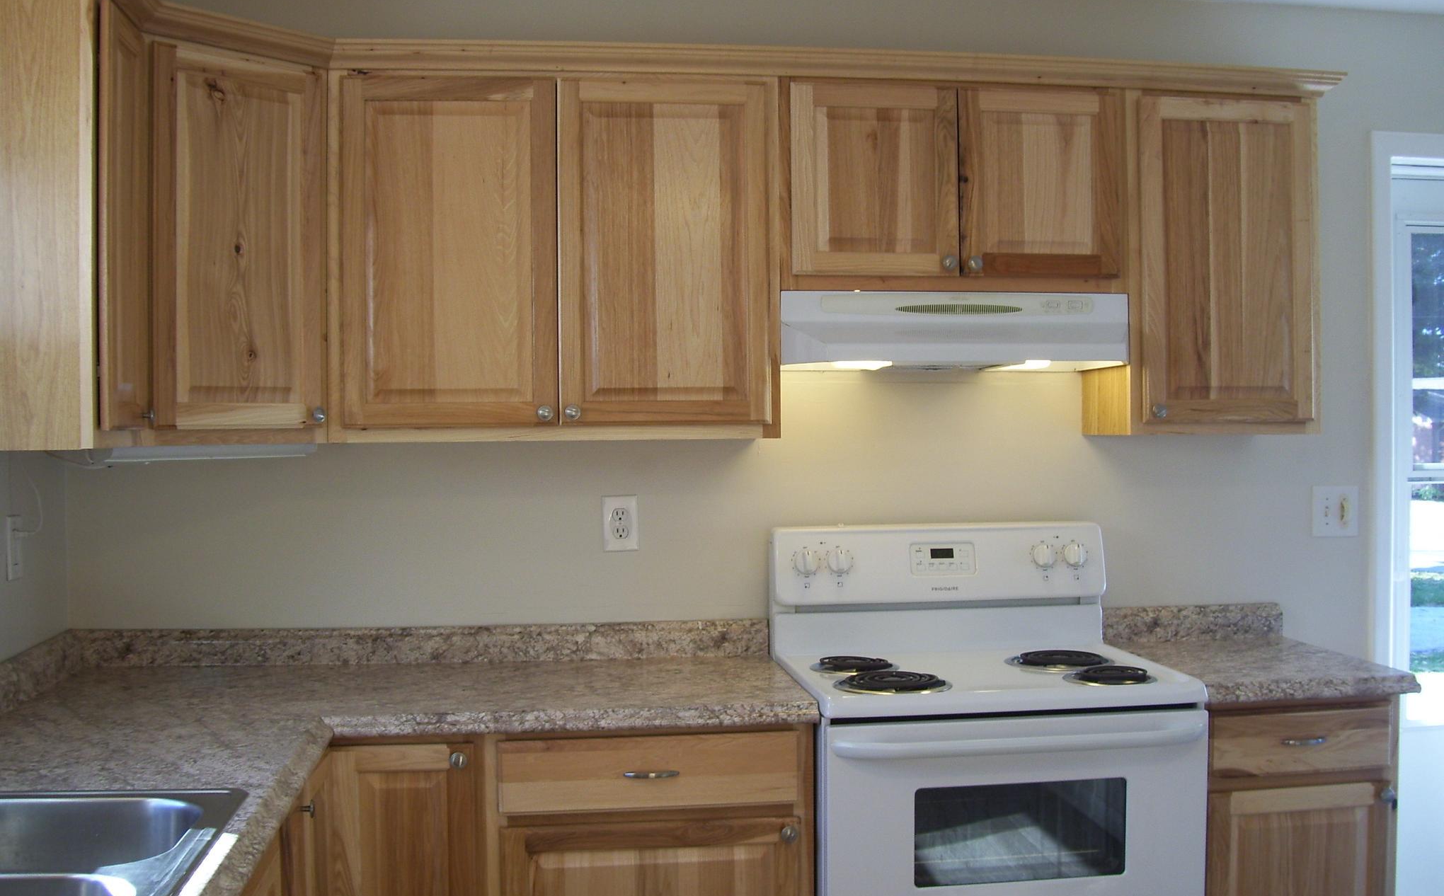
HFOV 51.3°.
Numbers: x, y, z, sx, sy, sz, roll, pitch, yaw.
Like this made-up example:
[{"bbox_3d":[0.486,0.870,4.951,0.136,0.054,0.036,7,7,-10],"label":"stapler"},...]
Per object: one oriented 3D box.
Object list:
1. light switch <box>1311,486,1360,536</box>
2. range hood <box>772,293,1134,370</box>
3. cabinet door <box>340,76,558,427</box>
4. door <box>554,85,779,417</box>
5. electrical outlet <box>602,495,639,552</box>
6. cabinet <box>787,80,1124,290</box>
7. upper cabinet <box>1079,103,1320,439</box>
[{"bbox_3d":[1.462,0.152,3.576,0.123,0.122,0.013,-1,0,-8],"label":"light switch"},{"bbox_3d":[0.489,-0.250,3.230,0.760,0.153,0.445,-1,0,-8],"label":"range hood"},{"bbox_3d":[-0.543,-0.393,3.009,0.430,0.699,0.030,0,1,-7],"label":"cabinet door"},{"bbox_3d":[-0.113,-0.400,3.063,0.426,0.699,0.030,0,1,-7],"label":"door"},{"bbox_3d":[-0.226,0.170,3.362,0.078,0.124,0.009,-1,0,-8],"label":"electrical outlet"},{"bbox_3d":[0.478,-0.550,3.288,0.752,0.447,0.318,-1,0,-8],"label":"cabinet"},{"bbox_3d":[1.062,-0.400,3.365,0.445,0.745,0.318,-1,0,-8],"label":"upper cabinet"}]

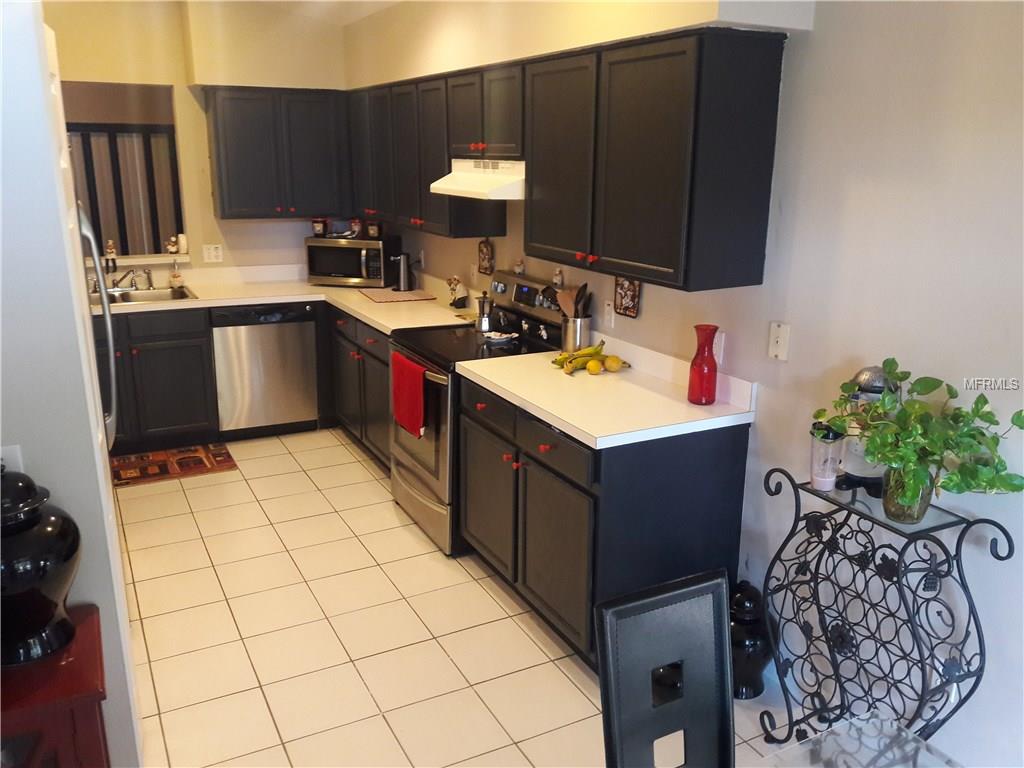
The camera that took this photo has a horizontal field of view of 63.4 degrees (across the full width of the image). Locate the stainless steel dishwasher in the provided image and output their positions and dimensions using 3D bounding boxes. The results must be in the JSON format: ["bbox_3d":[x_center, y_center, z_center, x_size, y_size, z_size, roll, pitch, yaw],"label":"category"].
[{"bbox_3d":[-1.635,-0.159,5.333,0.603,0.810,0.600,-7,17,-27],"label":"stainless steel dishwasher"}]

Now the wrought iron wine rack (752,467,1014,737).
[{"bbox_3d":[0.999,0.718,2.377,0.260,0.868,0.625,-7,17,-27],"label":"wrought iron wine rack"}]

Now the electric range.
[{"bbox_3d":[-0.168,0.100,4.002,0.675,1.170,0.758,-7,17,-27],"label":"electric range"}]

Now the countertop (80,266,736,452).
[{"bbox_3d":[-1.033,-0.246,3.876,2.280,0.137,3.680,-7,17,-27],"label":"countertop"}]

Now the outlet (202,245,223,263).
[{"bbox_3d":[-1.933,-0.841,5.370,0.116,0.118,0.010,-7,17,-27],"label":"outlet"}]

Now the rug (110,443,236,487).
[{"bbox_3d":[-2.027,0.469,4.765,0.800,0.010,0.530,-7,17,-27],"label":"rug"}]

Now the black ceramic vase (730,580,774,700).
[{"bbox_3d":[0.805,0.849,2.775,0.228,0.400,0.228,-7,17,-27],"label":"black ceramic vase"}]

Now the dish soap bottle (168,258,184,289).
[{"bbox_3d":[-2.106,-0.693,5.206,0.085,0.185,0.075,-7,17,-27],"label":"dish soap bottle"}]

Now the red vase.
[{"bbox_3d":[0.685,-0.067,2.912,0.097,0.270,0.097,1,15,0],"label":"red vase"}]

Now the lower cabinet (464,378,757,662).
[{"bbox_3d":[0.297,0.457,3.281,0.630,0.875,1.055,-7,17,-27],"label":"lower cabinet"}]

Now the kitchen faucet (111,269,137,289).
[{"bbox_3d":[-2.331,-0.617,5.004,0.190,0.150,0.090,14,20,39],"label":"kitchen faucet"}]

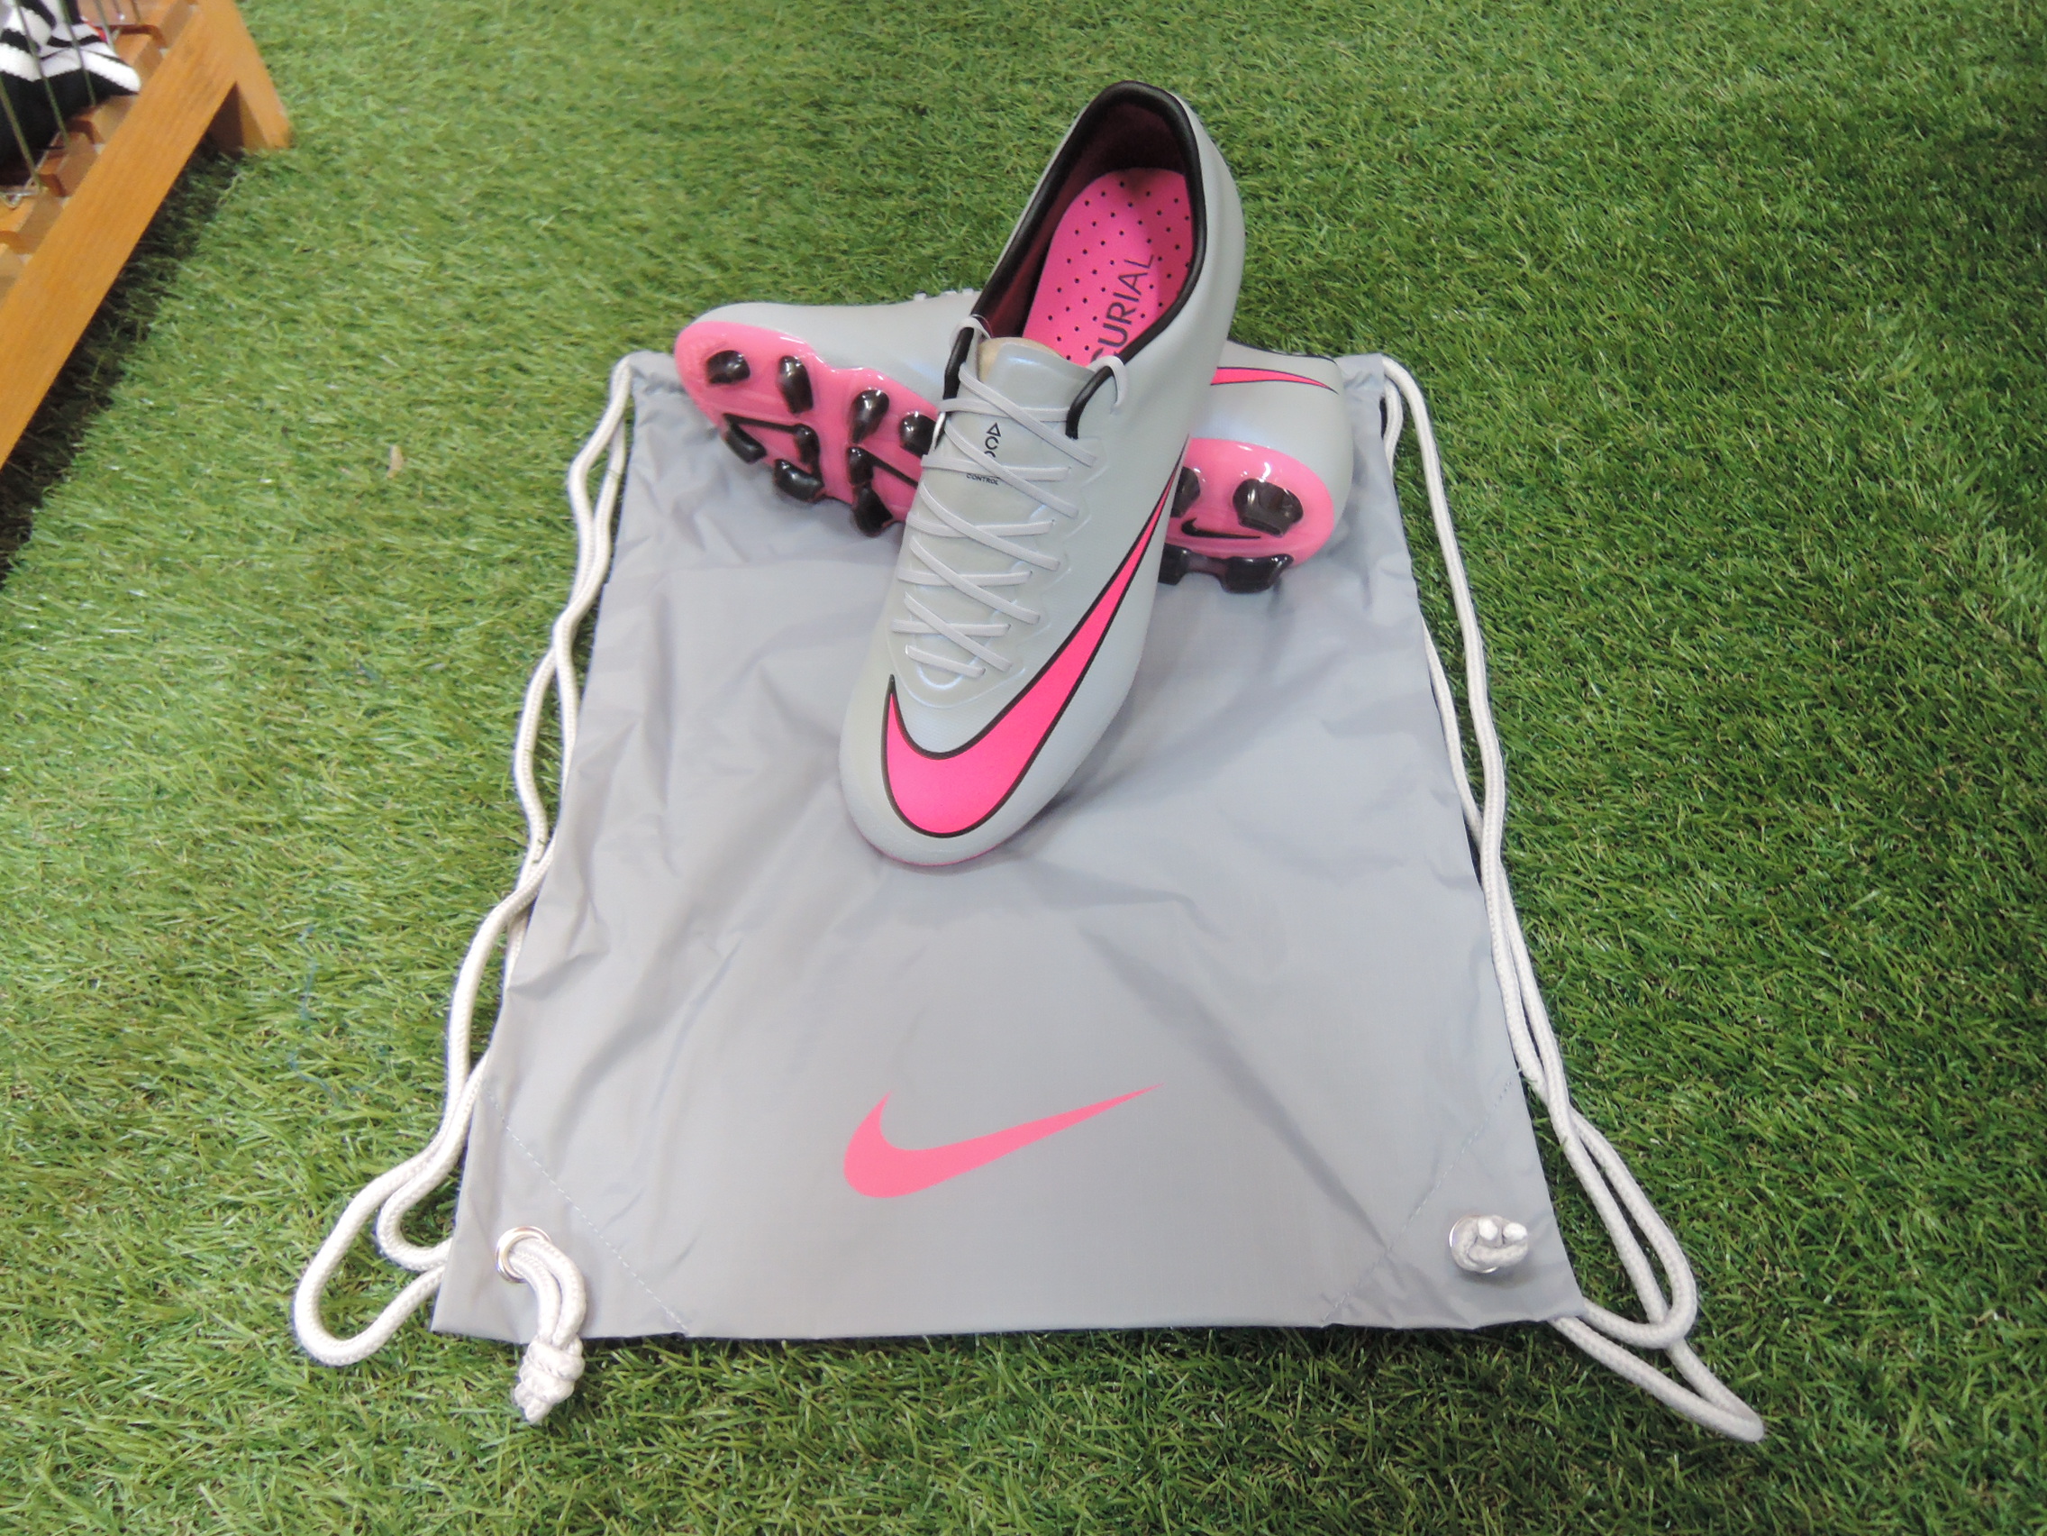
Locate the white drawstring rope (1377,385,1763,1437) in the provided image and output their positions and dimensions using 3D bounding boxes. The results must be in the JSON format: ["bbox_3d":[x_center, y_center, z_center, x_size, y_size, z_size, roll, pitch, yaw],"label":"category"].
[{"bbox_3d":[0.174,0.002,0.540,0.087,0.022,0.460,0,58,0],"label":"white drawstring rope"}]

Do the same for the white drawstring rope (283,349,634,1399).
[{"bbox_3d":[-0.184,0.000,0.541,0.093,0.022,0.458,0,58,0],"label":"white drawstring rope"}]

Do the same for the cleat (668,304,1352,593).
[{"bbox_3d":[-0.005,-0.150,0.582,0.282,0.097,0.103,12,58,10],"label":"cleat"}]

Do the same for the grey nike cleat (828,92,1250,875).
[{"bbox_3d":[0.004,-0.097,0.500,0.097,0.103,0.282,18,85,17],"label":"grey nike cleat"}]

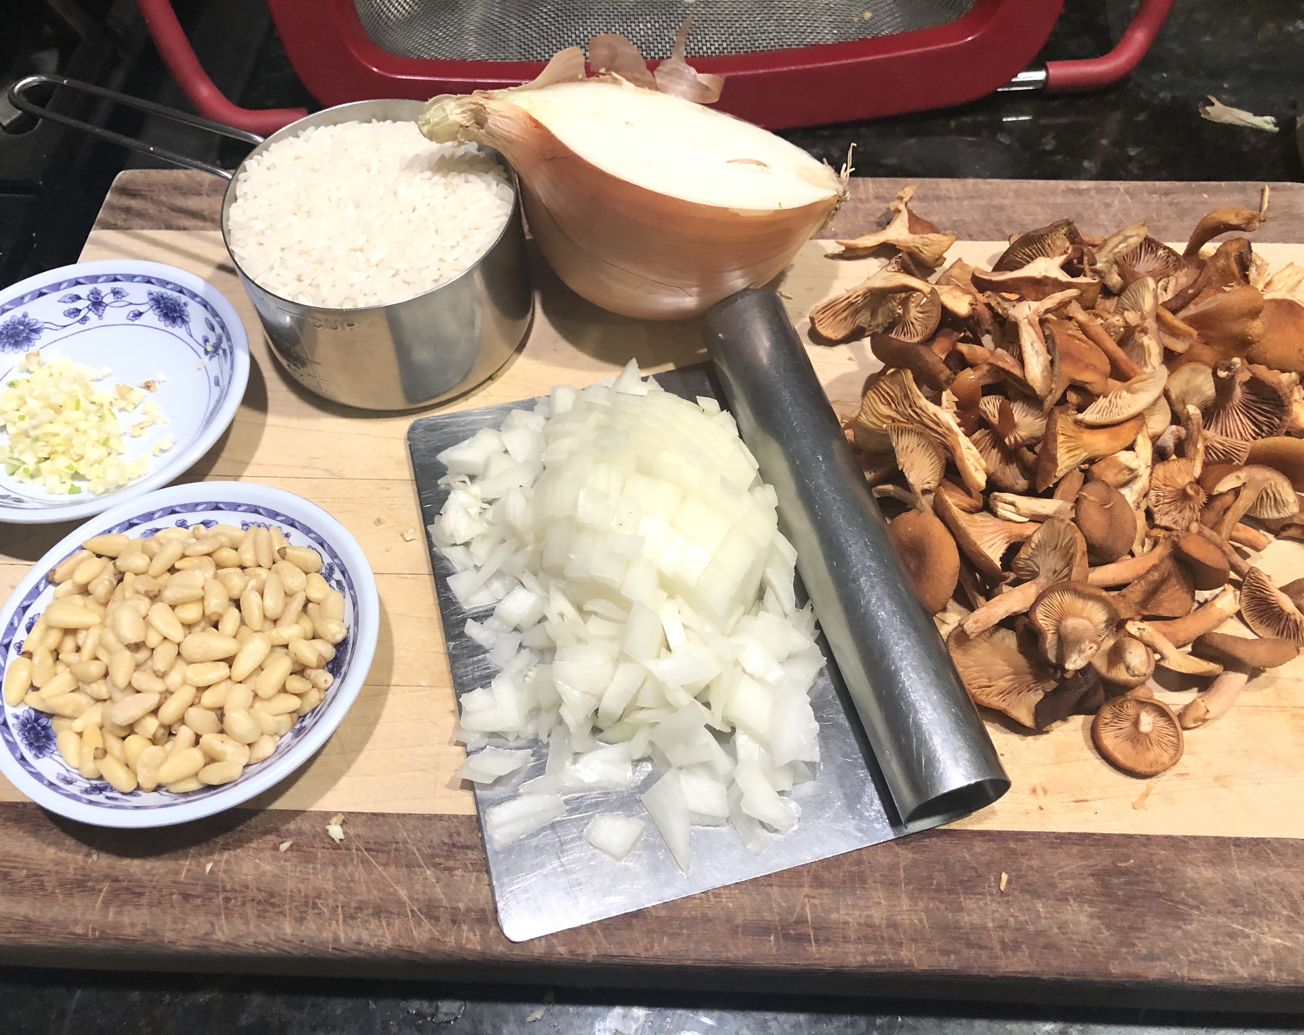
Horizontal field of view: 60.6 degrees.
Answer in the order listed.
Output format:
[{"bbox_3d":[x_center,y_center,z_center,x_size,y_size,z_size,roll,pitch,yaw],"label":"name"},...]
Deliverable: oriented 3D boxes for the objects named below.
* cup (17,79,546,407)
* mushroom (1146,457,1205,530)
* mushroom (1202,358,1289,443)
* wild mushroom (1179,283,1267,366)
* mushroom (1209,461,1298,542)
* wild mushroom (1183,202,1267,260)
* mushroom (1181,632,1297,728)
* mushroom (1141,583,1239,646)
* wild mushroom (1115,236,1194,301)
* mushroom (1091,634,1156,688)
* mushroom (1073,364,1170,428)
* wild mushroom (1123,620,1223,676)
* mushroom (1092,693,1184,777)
[{"bbox_3d":[-0.116,-0.092,0.344,0.164,0.045,0.084,20,62,12],"label":"cup"},{"bbox_3d":[0.138,-0.006,0.295,0.015,0.010,0.019,0,90,18],"label":"mushroom"},{"bbox_3d":[0.162,-0.032,0.304,0.023,0.016,0.022,-4,59,6],"label":"mushroom"},{"bbox_3d":[0.163,-0.055,0.320,0.025,0.017,0.021,8,55,-12],"label":"wild mushroom"},{"bbox_3d":[0.159,-0.004,0.295,0.022,0.016,0.022,25,72,0],"label":"mushroom"},{"bbox_3d":[0.179,-0.089,0.349,0.028,0.012,0.012,-31,24,2],"label":"wild mushroom"},{"bbox_3d":[0.142,0.039,0.271,0.026,0.018,0.022,15,104,-3],"label":"mushroom"},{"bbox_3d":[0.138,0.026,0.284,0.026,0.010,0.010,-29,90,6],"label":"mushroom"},{"bbox_3d":[0.150,-0.074,0.334,0.023,0.013,0.019,-2,69,5],"label":"wild mushroom"},{"bbox_3d":[0.113,0.035,0.268,0.014,0.014,0.014,0,83,9],"label":"mushroom"},{"bbox_3d":[0.126,-0.033,0.299,0.026,0.010,0.017,-31,24,0],"label":"mushroom"},{"bbox_3d":[0.130,0.032,0.278,0.017,0.010,0.020,-42,102,0],"label":"wild mushroom"},{"bbox_3d":[0.118,0.053,0.271,0.021,0.010,0.021,0,59,0],"label":"mushroom"}]

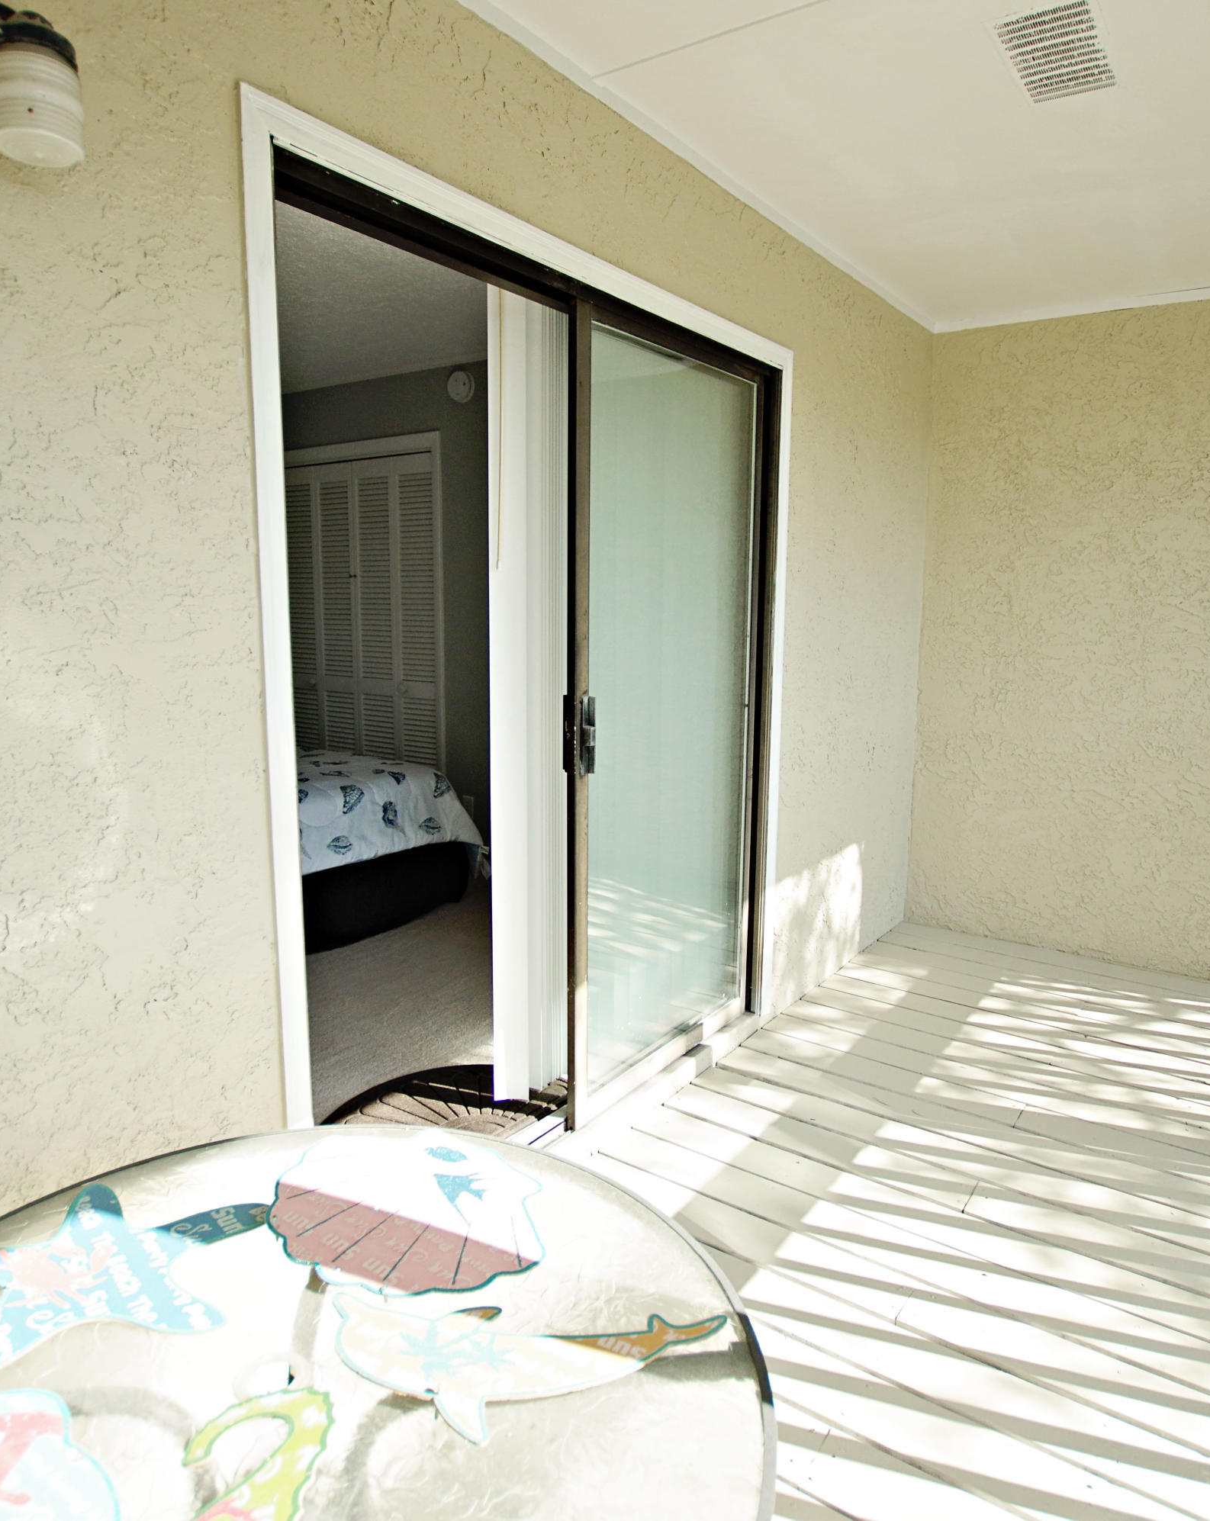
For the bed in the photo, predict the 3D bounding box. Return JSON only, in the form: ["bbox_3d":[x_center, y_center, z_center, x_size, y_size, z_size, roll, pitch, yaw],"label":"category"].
[{"bbox_3d":[-1.878,0.305,4.259,2.034,0.650,1.548,7,11,37],"label":"bed"}]

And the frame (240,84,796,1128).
[{"bbox_3d":[-0.032,-0.088,2.277,0.130,2.055,1.788,7,11,37],"label":"frame"}]

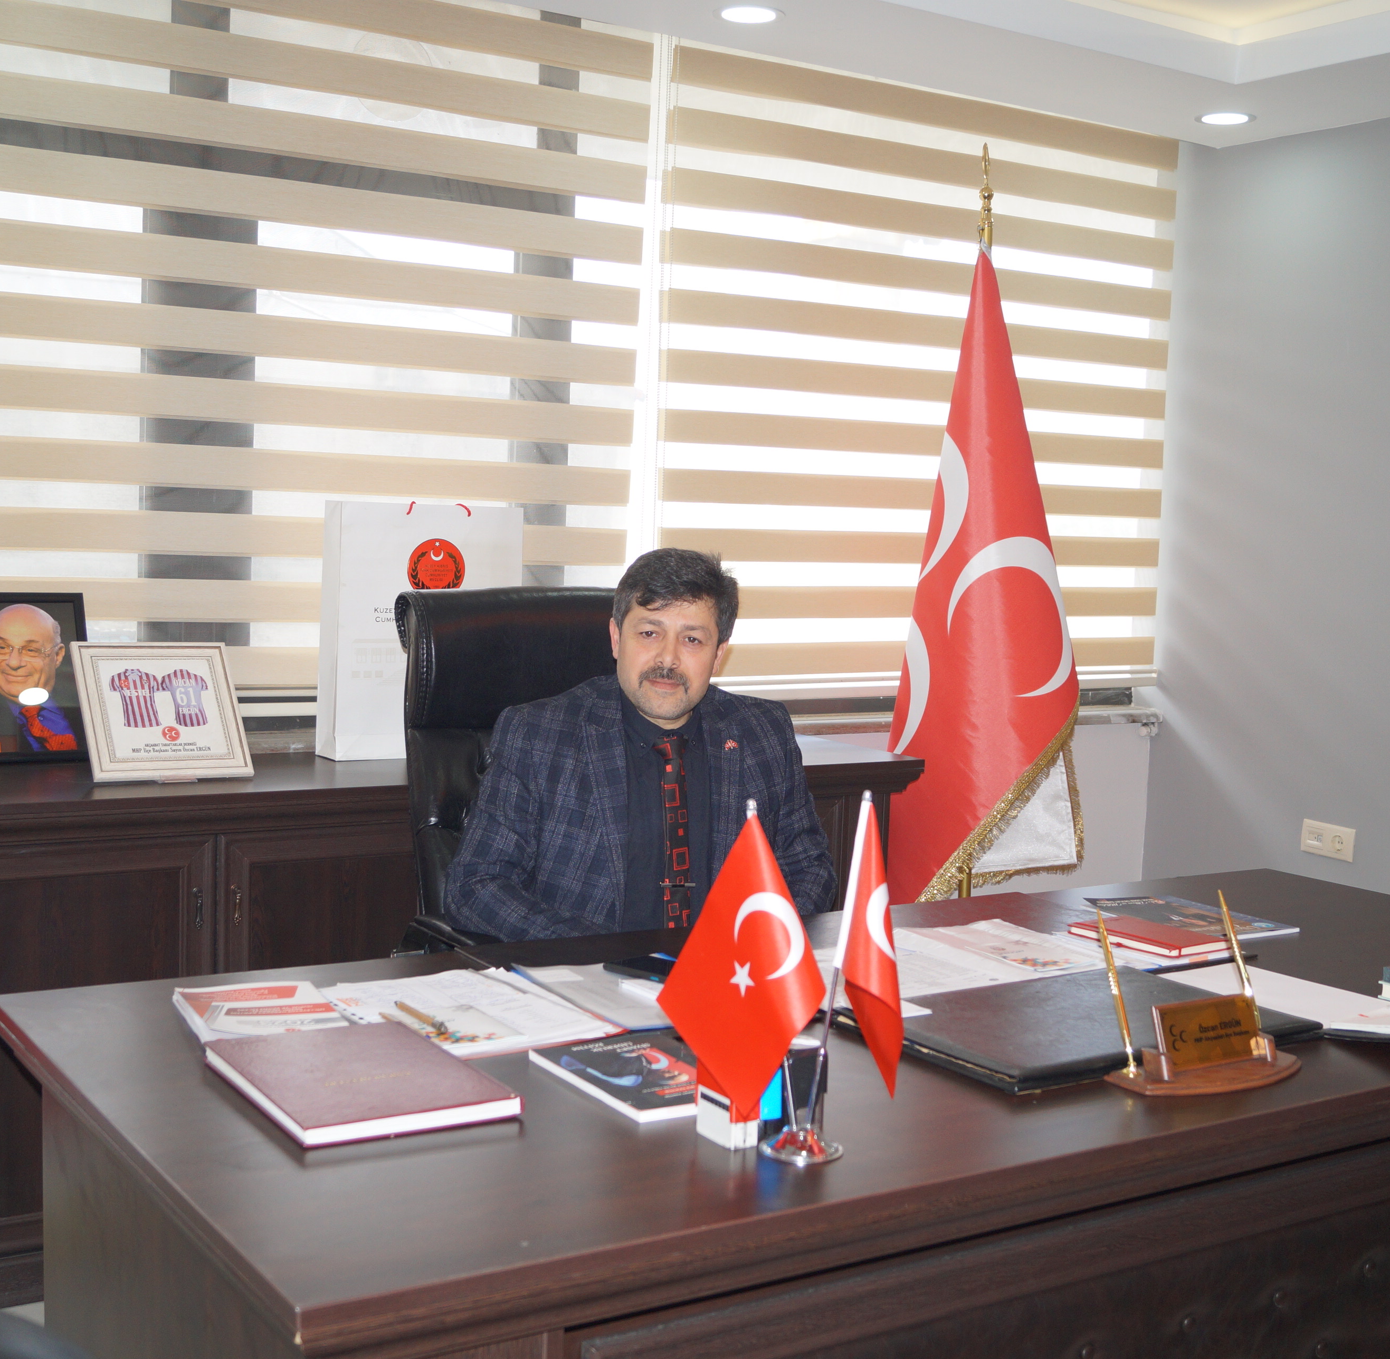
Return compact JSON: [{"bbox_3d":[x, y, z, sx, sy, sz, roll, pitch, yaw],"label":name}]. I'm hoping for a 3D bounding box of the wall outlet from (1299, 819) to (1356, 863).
[{"bbox_3d":[1.512,0.385,4.465,0.013,0.080,0.152,-1,7,-32],"label":"wall outlet"}]

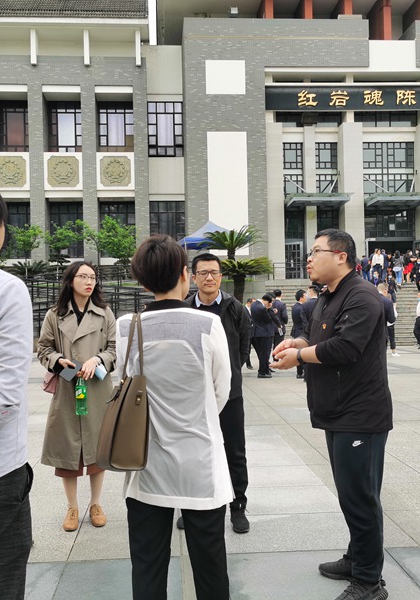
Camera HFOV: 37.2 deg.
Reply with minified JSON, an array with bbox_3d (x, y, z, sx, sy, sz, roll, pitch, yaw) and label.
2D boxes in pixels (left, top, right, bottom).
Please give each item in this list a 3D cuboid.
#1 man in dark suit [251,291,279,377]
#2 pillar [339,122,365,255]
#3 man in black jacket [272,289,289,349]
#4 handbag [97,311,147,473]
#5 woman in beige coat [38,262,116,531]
[{"bbox_3d":[1.065,0.697,12.292,0.480,1.670,0.460,-1,-1,-18],"label":"man in dark suit"},{"bbox_3d":[7.259,-4.753,31.855,0.980,8.311,1.050,-1,-1,-3],"label":"pillar"},{"bbox_3d":[1.459,0.657,13.469,0.470,1.769,0.340,-2,-1,25],"label":"man in black jacket"},{"bbox_3d":[-0.309,0.305,2.195,0.140,0.515,0.310,-1,-1,-18],"label":"handbag"},{"bbox_3d":[-0.848,0.597,3.953,0.480,1.672,0.350,-1,-1,-20],"label":"woman in beige coat"}]

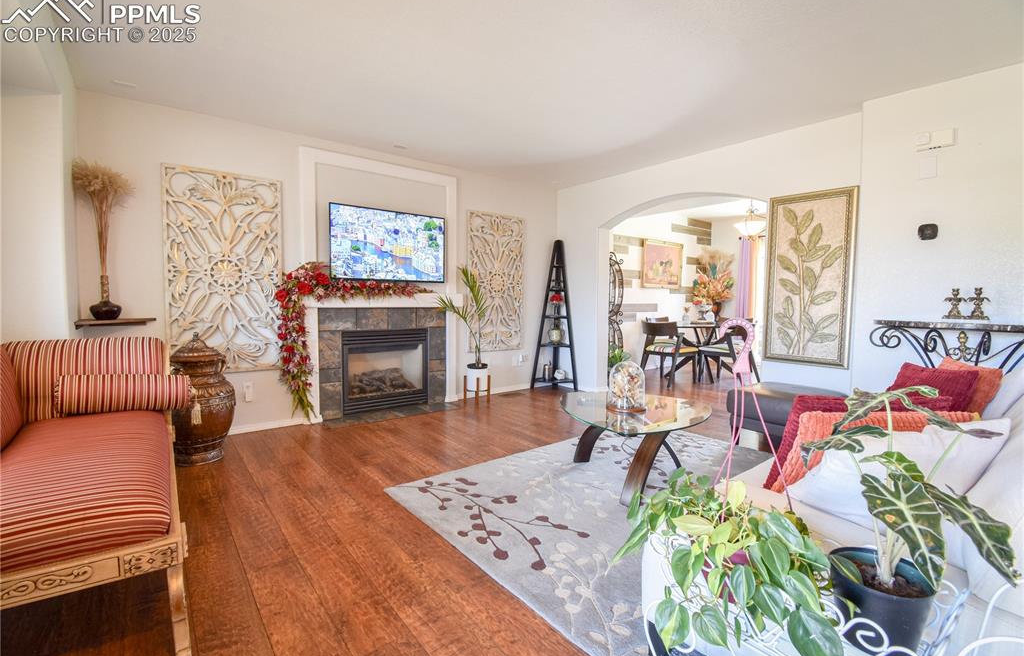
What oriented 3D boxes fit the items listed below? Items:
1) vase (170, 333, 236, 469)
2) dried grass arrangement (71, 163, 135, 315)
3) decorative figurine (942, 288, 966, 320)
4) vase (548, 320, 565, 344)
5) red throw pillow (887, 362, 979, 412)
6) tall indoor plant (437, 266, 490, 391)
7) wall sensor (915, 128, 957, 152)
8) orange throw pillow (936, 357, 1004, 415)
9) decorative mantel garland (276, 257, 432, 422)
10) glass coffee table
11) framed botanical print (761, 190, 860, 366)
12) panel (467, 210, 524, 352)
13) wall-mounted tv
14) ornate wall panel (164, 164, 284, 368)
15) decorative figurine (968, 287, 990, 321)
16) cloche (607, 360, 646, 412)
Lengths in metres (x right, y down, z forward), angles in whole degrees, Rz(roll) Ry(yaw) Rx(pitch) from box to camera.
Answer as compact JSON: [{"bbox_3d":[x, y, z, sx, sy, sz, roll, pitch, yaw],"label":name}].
[{"bbox_3d":[-2.090,0.454,2.814,0.409,0.836,0.409,-2,4,-37],"label":"vase"},{"bbox_3d":[-2.661,-0.573,2.778,0.320,1.036,0.310,-2,4,-37],"label":"dried grass arrangement"},{"bbox_3d":[2.693,-0.149,2.596,0.090,0.192,0.110,-2,4,-41],"label":"decorative figurine"},{"bbox_3d":[0.548,0.043,5.250,0.190,0.290,0.160,1,4,6],"label":"vase"},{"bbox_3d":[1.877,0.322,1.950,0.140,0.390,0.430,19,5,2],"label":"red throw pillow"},{"bbox_3d":[-0.520,0.026,4.480,0.530,1.330,0.420,0,4,0],"label":"tall indoor plant"},{"bbox_3d":[2.674,-1.186,2.697,0.045,0.110,0.180,-3,5,-42],"label":"wall sensor"},{"bbox_3d":[2.141,0.339,2.050,0.140,0.410,0.420,21,6,6],"label":"orange throw pillow"},{"bbox_3d":[-1.340,0.089,3.825,1.382,1.309,0.240,-2,4,-37],"label":"decorative mantel garland"},{"bbox_3d":[0.753,0.689,2.553,0.940,0.424,0.940,-2,4,-37],"label":"glass coffee table"},{"bbox_3d":[2.342,-0.380,3.376,0.050,1.360,0.580,-3,5,-42],"label":"framed botanical print"},{"bbox_3d":[-0.173,-0.501,4.814,0.751,1.514,0.035,-2,4,-37],"label":"panel"},{"bbox_3d":[-1.130,-0.766,4.022,1.100,0.650,0.060,-2,4,-36],"label":"wall-mounted tv"},{"bbox_3d":[-2.195,-0.419,3.293,0.740,1.521,0.035,-2,4,-37],"label":"ornate wall panel"},{"bbox_3d":[2.708,-0.139,2.467,0.080,0.190,0.090,-3,5,-42],"label":"decorative figurine"},{"bbox_3d":[0.694,0.341,2.574,0.240,0.285,0.240,0,4,0],"label":"cloche"}]

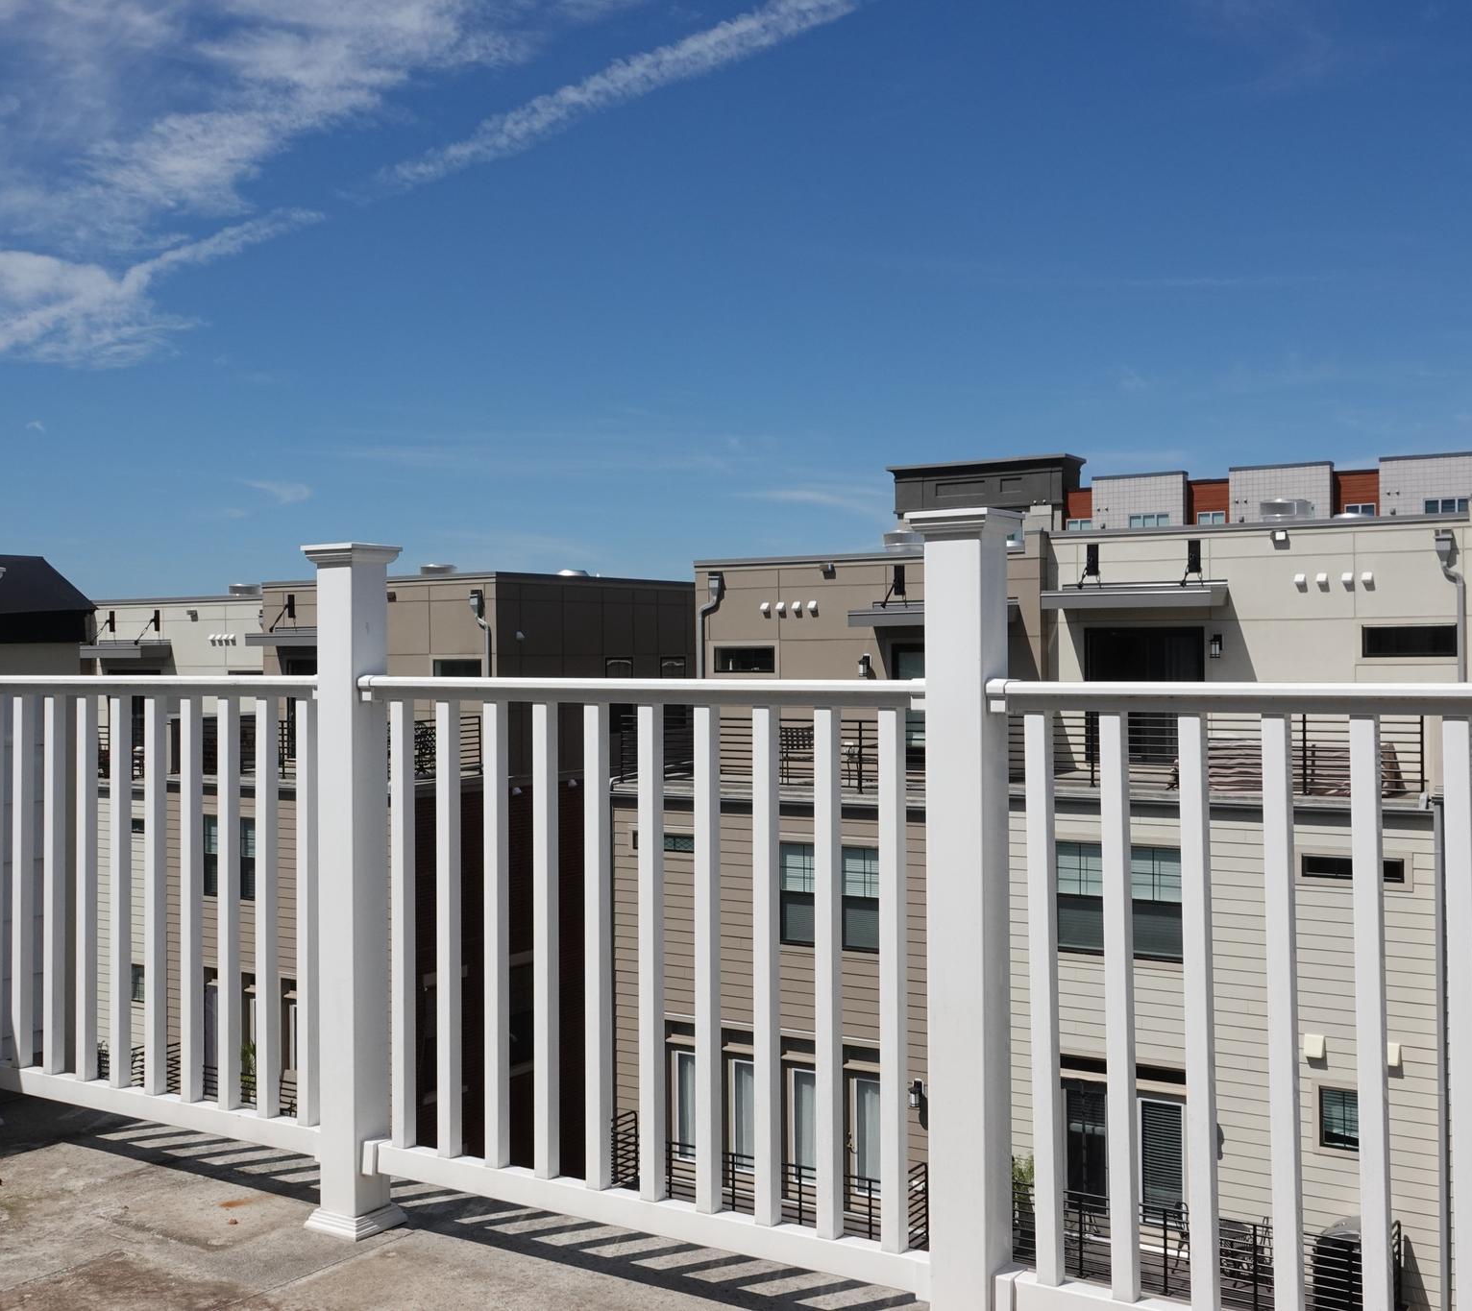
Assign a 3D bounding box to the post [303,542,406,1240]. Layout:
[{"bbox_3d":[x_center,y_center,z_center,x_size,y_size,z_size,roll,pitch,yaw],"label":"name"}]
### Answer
[{"bbox_3d":[-0.860,0.513,3.697,0.158,1.541,0.158,-1,0,32],"label":"post"}]

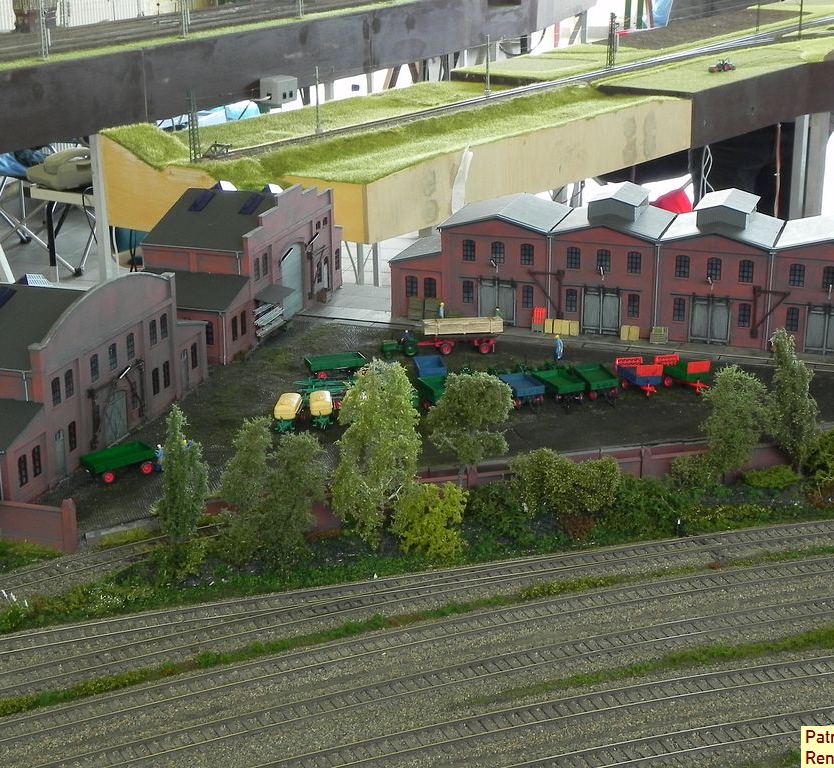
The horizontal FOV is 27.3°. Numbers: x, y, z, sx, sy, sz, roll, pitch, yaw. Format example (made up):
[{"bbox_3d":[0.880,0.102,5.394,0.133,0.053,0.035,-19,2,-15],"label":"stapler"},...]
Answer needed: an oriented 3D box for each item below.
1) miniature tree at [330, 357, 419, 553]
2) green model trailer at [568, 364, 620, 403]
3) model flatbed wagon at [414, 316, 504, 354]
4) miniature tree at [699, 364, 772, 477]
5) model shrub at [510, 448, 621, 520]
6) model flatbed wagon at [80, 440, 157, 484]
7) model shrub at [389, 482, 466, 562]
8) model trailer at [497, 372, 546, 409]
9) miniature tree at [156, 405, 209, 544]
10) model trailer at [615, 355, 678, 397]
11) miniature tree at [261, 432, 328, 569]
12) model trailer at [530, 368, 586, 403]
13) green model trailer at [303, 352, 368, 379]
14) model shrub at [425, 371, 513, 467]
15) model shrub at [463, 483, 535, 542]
[{"bbox_3d":[-0.027,0.045,1.105,0.057,0.127,0.052,0,18,0],"label":"miniature tree"},{"bbox_3d":[0.143,-0.001,1.368,0.022,0.017,0.042,-5,19,-15],"label":"green model trailer"},{"bbox_3d":[0.036,-0.043,1.475,0.074,0.029,0.020,-2,19,-6],"label":"model flatbed wagon"},{"bbox_3d":[0.222,0.030,1.192,0.049,0.092,0.044,3,19,10],"label":"miniature tree"},{"bbox_3d":[0.100,0.067,1.159,0.072,0.045,0.037,2,19,5],"label":"model shrub"},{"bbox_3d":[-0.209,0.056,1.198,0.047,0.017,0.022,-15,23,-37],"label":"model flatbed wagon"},{"bbox_3d":[0.007,0.087,1.099,0.047,0.046,0.040,0,19,0],"label":"model shrub"},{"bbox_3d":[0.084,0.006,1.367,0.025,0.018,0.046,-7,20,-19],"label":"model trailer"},{"bbox_3d":[-0.148,0.063,1.079,0.033,0.104,0.028,-3,19,-7],"label":"miniature tree"},{"bbox_3d":[0.182,-0.006,1.396,0.024,0.021,0.047,-7,20,-19],"label":"model trailer"},{"bbox_3d":[-0.078,0.071,1.092,0.041,0.084,0.040,0,18,0],"label":"miniature tree"},{"bbox_3d":[0.112,0.003,1.358,0.023,0.017,0.042,-9,20,-25],"label":"model trailer"},{"bbox_3d":[-0.066,-0.014,1.428,0.050,0.017,0.021,-6,20,-15],"label":"green model trailer"},{"bbox_3d":[0.034,0.041,1.139,0.057,0.106,0.051,0,19,2],"label":"model shrub"},{"bbox_3d":[0.054,0.083,1.129,0.045,0.035,0.036,1,19,3],"label":"model shrub"}]

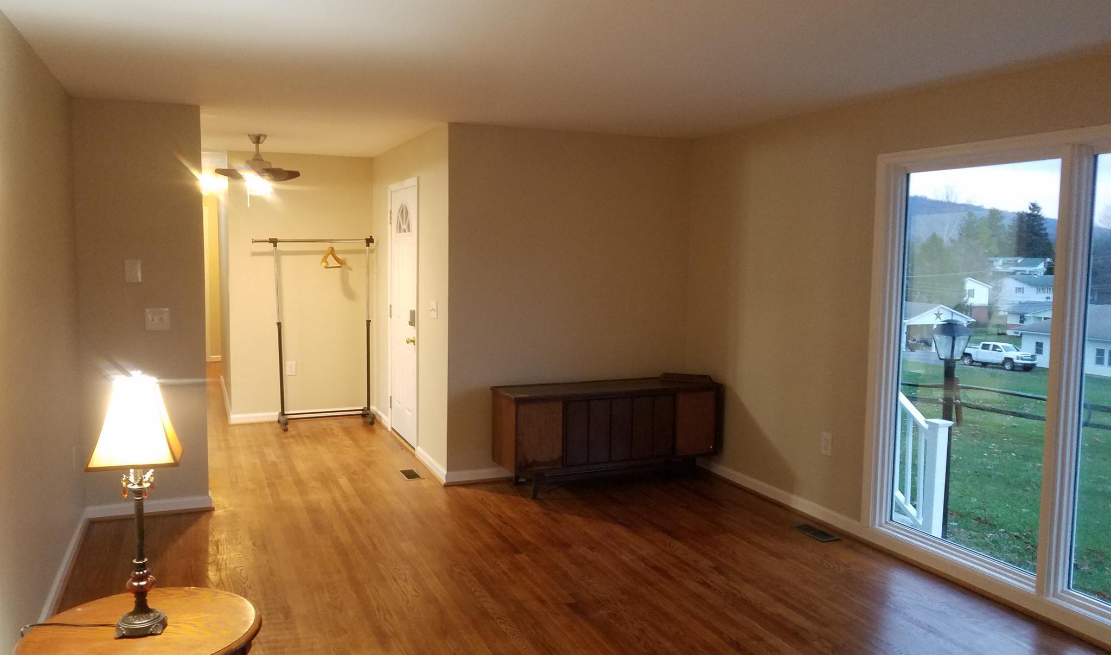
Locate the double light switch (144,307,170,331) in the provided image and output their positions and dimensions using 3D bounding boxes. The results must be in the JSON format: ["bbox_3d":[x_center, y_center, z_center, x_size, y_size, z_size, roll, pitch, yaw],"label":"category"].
[{"bbox_3d":[-2.326,-0.043,4.882,0.121,0.121,0.012,-1,6,-23],"label":"double light switch"}]

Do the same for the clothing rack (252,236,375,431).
[{"bbox_3d":[-2.144,0.040,7.489,1.061,1.677,0.427,-1,6,-23],"label":"clothing rack"}]

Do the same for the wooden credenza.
[{"bbox_3d":[0.362,0.730,5.749,1.528,0.684,0.436,-1,6,-23],"label":"wooden credenza"}]

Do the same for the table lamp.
[{"bbox_3d":[-1.100,0.458,2.193,0.210,0.689,0.198,-1,5,-20],"label":"table lamp"}]

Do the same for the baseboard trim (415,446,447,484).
[{"bbox_3d":[-0.910,0.987,6.027,0.018,0.089,0.853,-1,6,-23],"label":"baseboard trim"}]

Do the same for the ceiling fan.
[{"bbox_3d":[-2.218,-1.226,6.212,0.675,0.417,0.675,-1,6,-23],"label":"ceiling fan"}]

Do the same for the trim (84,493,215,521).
[{"bbox_3d":[-2.405,1.068,4.951,0.675,0.084,0.018,-1,6,-23],"label":"trim"}]

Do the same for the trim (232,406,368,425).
[{"bbox_3d":[-2.329,0.819,7.718,1.270,0.084,0.018,-1,6,-23],"label":"trim"}]

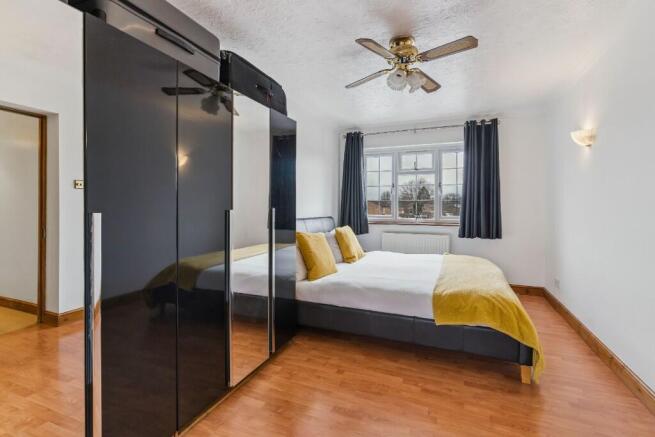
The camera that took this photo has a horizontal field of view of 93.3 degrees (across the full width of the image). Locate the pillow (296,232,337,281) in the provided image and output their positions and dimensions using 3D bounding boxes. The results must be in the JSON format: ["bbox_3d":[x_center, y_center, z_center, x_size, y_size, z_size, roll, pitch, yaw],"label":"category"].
[{"bbox_3d":[-0.083,0.329,2.889,0.150,0.430,0.430,-24,-11,32],"label":"pillow"}]

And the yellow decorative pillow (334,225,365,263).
[{"bbox_3d":[0.265,0.296,3.773,0.150,0.430,0.430,-27,-12,29],"label":"yellow decorative pillow"}]

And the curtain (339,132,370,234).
[{"bbox_3d":[0.414,-0.561,4.976,0.450,1.580,0.140,1,3,23],"label":"curtain"}]

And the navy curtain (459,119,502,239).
[{"bbox_3d":[2.127,-0.531,4.263,0.510,1.600,0.140,1,3,23],"label":"navy curtain"}]

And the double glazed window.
[{"bbox_3d":[1.338,-0.515,4.777,1.600,1.170,0.120,1,3,23],"label":"double glazed window"}]

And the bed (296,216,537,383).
[{"bbox_3d":[0.711,0.557,3.219,2.140,1.050,1.620,1,3,23],"label":"bed"}]

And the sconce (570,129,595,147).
[{"bbox_3d":[2.318,-0.738,2.819,0.130,0.165,0.250,1,3,23],"label":"sconce"}]

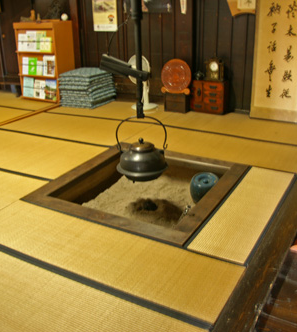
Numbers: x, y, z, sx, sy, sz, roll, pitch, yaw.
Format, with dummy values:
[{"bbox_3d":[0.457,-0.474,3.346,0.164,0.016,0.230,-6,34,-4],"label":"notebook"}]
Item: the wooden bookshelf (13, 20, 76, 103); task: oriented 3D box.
[{"bbox_3d":[-1.517,-1.508,5.403,0.804,1.038,0.444,11,27,29],"label":"wooden bookshelf"}]

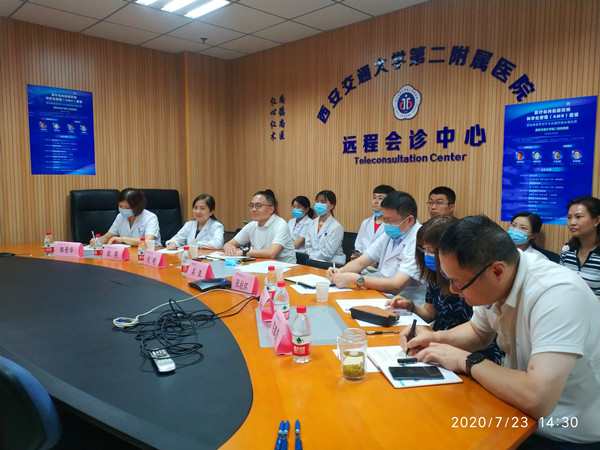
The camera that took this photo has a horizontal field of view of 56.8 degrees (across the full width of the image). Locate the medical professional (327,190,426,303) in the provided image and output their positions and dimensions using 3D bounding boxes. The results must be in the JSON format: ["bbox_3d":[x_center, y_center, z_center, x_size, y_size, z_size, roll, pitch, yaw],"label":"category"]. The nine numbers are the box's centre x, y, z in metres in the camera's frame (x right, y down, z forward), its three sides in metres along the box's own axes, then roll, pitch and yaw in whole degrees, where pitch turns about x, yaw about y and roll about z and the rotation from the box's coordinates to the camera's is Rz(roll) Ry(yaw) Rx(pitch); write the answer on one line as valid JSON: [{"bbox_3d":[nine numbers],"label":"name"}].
[{"bbox_3d":[0.460,0.430,3.000,0.680,1.220,0.550,-3,6,-35],"label":"medical professional"}]

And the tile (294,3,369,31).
[{"bbox_3d":[0.284,-1.810,4.840,0.460,0.020,0.600,-3,6,-42],"label":"tile"}]

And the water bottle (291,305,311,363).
[{"bbox_3d":[0.007,0.368,1.866,0.062,0.187,0.062,0,5,0],"label":"water bottle"}]

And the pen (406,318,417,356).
[{"bbox_3d":[0.386,0.390,1.920,0.011,0.132,0.011,17,-18,6],"label":"pen"}]

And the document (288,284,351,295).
[{"bbox_3d":[0.121,0.357,3.130,0.296,0.004,0.235,-1,5,-16],"label":"document"}]

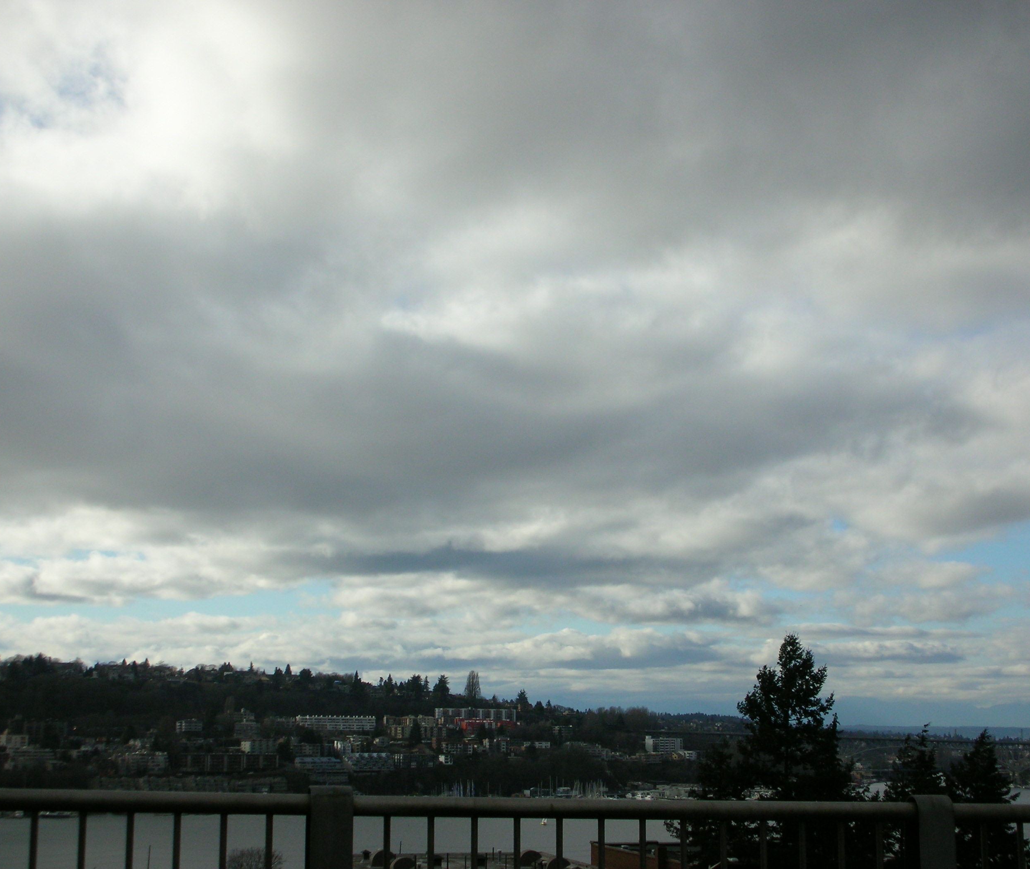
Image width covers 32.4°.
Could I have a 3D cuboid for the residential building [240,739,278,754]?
[{"bbox_3d":[-224.900,274.600,1560.130,27.220,12.380,20.000,6,-11,-30],"label":"residential building"}]

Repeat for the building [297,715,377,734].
[{"bbox_3d":[-174.900,283.520,1733.280,77.210,16.060,14.000,4,-10,-22],"label":"building"}]

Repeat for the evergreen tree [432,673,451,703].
[{"bbox_3d":[-78.760,274.690,1918.840,18.460,30.510,18.460,0,-9,0],"label":"evergreen tree"}]

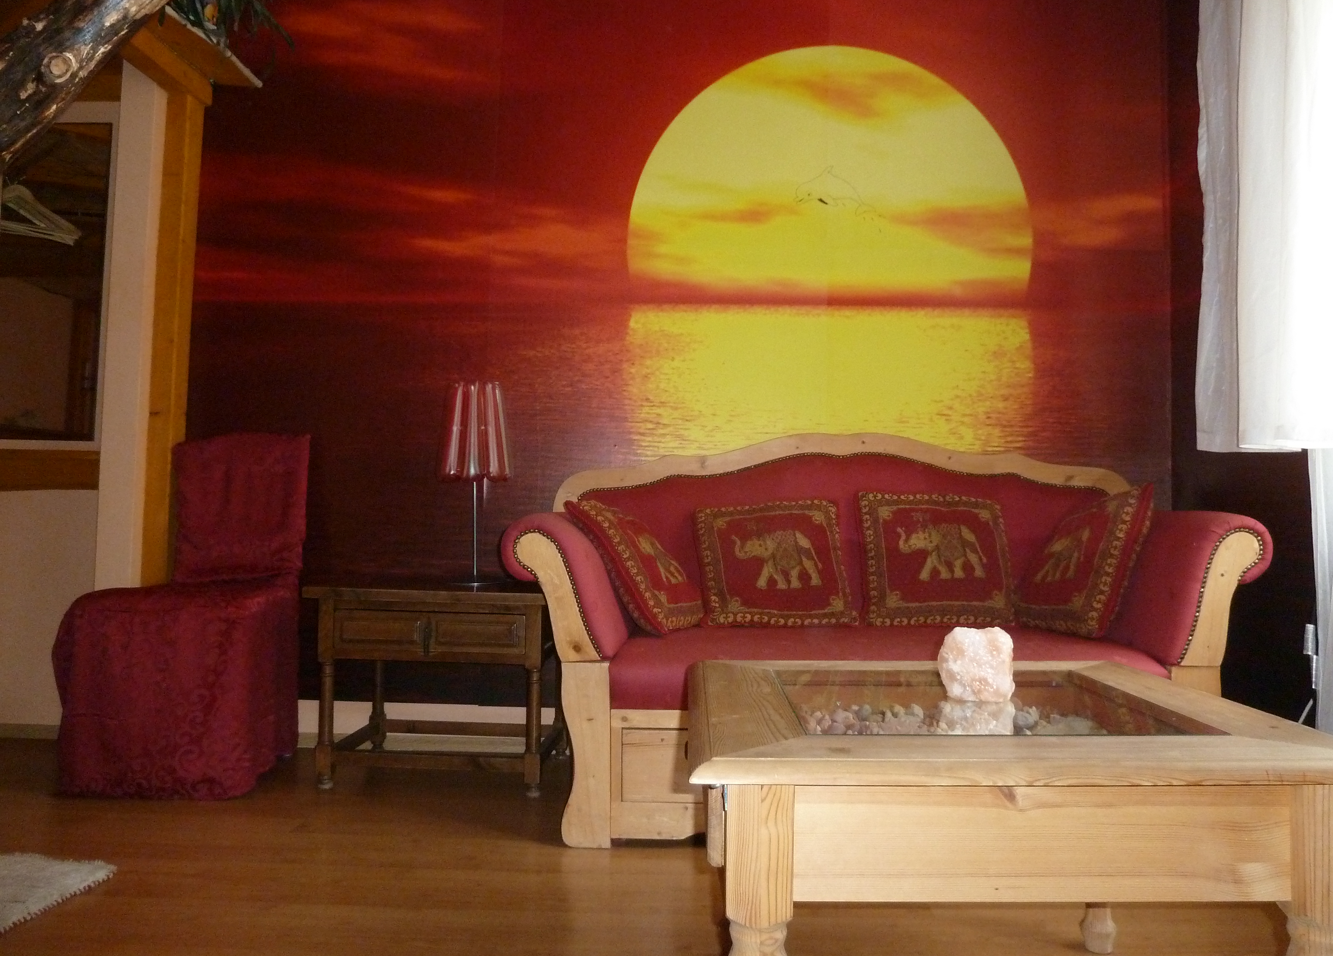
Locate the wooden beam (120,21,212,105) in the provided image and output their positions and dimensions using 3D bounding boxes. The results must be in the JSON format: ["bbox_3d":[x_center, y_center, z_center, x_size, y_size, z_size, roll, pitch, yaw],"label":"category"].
[{"bbox_3d":[-1.535,-1.274,2.889,0.110,0.085,0.550,1,-2,1],"label":"wooden beam"}]

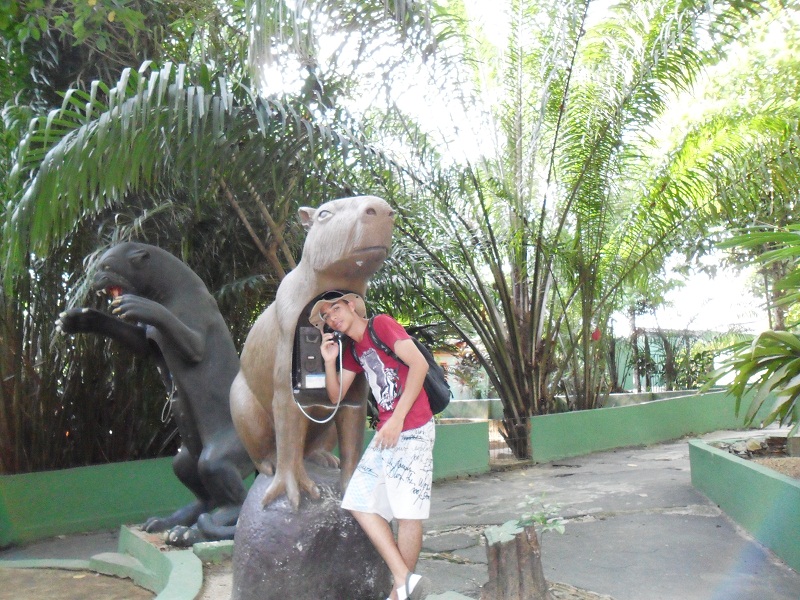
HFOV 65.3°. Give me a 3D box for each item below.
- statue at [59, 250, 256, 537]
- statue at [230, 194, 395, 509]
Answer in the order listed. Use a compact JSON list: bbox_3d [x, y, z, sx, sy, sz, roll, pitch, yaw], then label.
[{"bbox_3d":[-1.620,0.580,4.200,1.220,1.970,0.650,3,-4,-39],"label":"statue"},{"bbox_3d":[-0.460,0.270,3.580,0.720,1.720,1.050,3,-5,-42],"label":"statue"}]

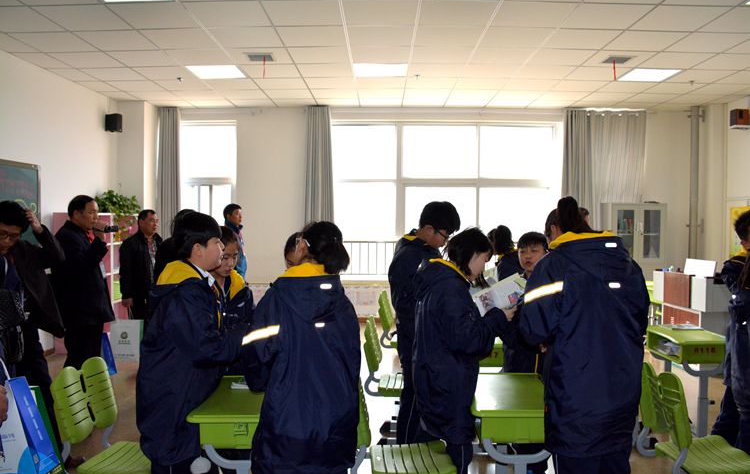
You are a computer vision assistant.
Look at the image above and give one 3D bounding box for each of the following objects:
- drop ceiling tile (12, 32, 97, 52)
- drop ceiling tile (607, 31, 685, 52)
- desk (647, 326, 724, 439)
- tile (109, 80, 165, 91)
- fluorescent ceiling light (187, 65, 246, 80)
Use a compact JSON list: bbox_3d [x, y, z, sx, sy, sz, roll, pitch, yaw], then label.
[{"bbox_3d":[-2.950,-1.812,5.087,0.600,0.020,0.600,0,2,1],"label":"drop ceiling tile"},{"bbox_3d":[2.425,-1.767,5.042,0.600,0.025,0.600,0,2,1],"label":"drop ceiling tile"},{"bbox_3d":[2.208,1.074,3.964,0.440,0.750,0.600,0,2,1],"label":"desk"},{"bbox_3d":[-2.926,-1.879,6.886,0.600,0.020,0.600,0,2,1],"label":"tile"},{"bbox_3d":[-1.736,-1.857,6.272,0.600,0.070,0.600,0,2,1],"label":"fluorescent ceiling light"}]

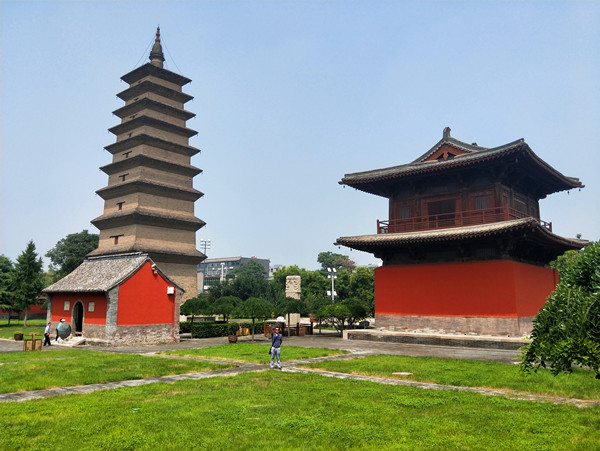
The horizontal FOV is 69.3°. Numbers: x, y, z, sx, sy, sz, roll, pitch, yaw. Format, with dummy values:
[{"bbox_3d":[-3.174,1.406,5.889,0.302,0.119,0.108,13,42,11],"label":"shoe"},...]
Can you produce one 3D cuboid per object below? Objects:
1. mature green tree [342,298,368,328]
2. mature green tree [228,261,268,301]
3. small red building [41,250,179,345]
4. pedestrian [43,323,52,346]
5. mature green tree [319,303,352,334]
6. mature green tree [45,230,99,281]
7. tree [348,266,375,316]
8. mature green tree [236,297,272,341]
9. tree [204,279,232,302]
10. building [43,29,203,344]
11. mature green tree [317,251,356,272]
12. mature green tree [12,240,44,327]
[{"bbox_3d":[5.170,8.619,41.638,3.038,3.176,3.038,0,-10,0],"label":"mature green tree"},{"bbox_3d":[-7.388,9.778,65.291,6.391,9.027,6.391,0,-10,0],"label":"mature green tree"},{"bbox_3d":[-13.911,5.484,32.313,8.600,6.090,6.100,-7,-12,36],"label":"small red building"},{"bbox_3d":[-17.472,7.563,30.149,0.580,1.602,0.500,2,-10,-11],"label":"pedestrian"},{"bbox_3d":[3.021,7.981,36.674,2.940,2.727,2.940,0,-10,0],"label":"mature green tree"},{"bbox_3d":[-34.737,7.375,65.707,9.000,13.400,9.000,5,-11,-27],"label":"mature green tree"},{"bbox_3d":[9.212,9.535,61.266,6.000,7.470,6.000,-2,-10,8],"label":"tree"},{"bbox_3d":[-3.328,6.758,31.101,2.713,3.219,2.713,0,-10,0],"label":"mature green tree"},{"bbox_3d":[-12.537,11.265,67.065,5.000,6.100,5.000,2,-10,-10],"label":"tree"},{"bbox_3d":[-19.077,-7.600,56.084,10.500,39.620,10.500,-7,-12,36],"label":"building"},{"bbox_3d":[7.452,11.346,87.333,8.500,12.680,8.500,-1,-10,5],"label":"mature green tree"},{"bbox_3d":[-30.489,6.534,48.600,3.615,9.678,3.615,0,-10,0],"label":"mature green tree"}]

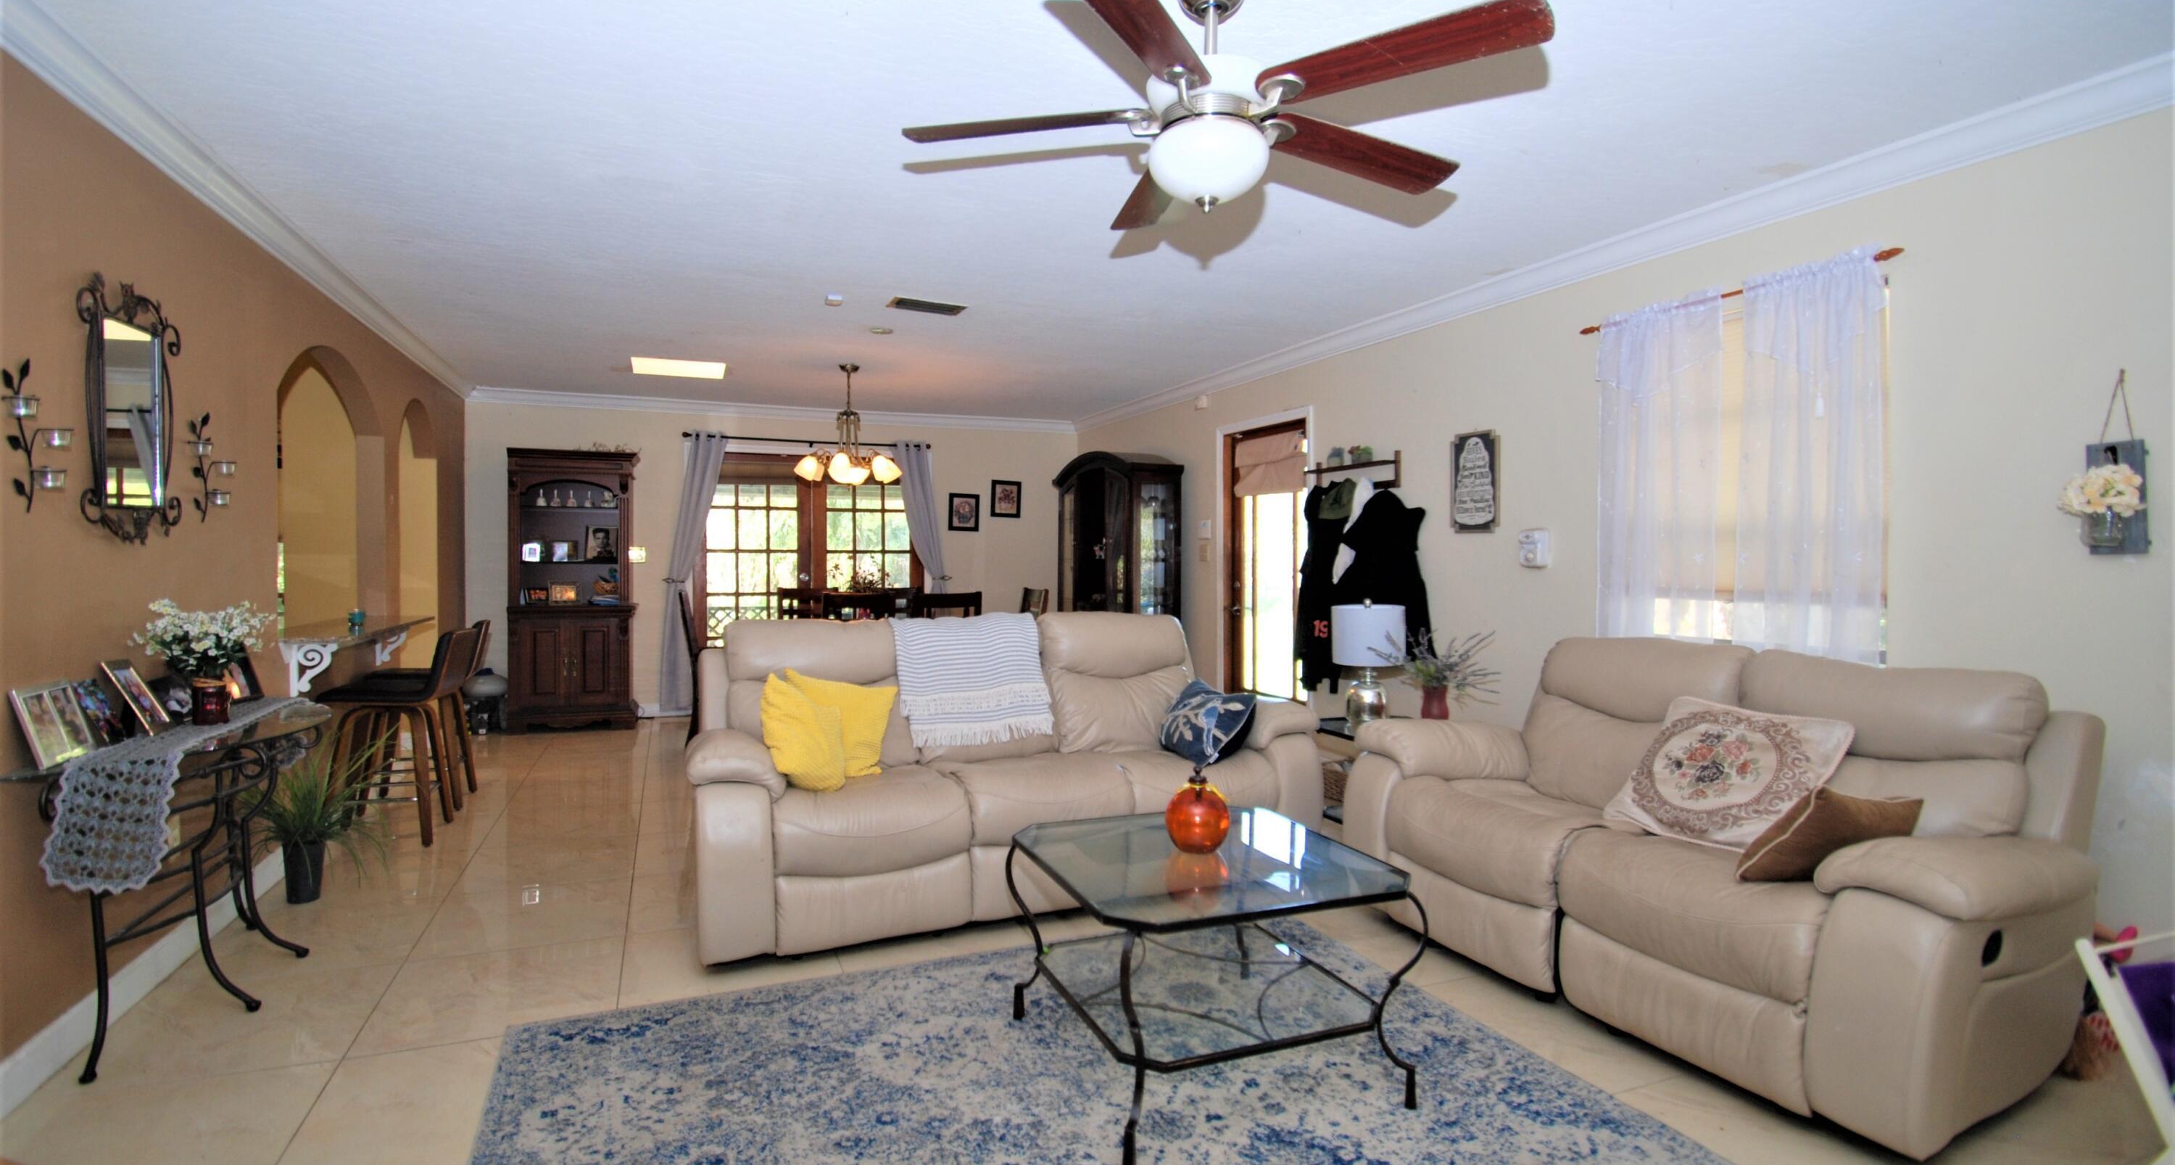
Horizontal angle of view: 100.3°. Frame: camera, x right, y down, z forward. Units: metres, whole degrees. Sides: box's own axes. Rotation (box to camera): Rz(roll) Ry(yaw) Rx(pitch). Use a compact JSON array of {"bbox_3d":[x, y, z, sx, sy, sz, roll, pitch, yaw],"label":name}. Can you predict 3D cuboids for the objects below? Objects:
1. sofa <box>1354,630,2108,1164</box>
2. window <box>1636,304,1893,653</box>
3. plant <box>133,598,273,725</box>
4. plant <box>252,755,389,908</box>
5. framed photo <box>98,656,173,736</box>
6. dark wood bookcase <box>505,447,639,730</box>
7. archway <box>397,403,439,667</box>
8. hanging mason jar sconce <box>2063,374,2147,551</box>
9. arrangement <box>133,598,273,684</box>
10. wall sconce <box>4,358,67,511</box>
[{"bbox_3d":[1.664,0.683,2.713,0.870,0.965,1.690,0,2,-25],"label":"sofa"},{"bbox_3d":[2.115,-0.306,2.892,0.080,1.100,0.760,0,2,-25],"label":"window"},{"bbox_3d":[-2.407,0.217,2.474,0.290,0.345,0.290,0,2,-25],"label":"plant"},{"bbox_3d":[-2.675,0.860,3.189,0.380,0.510,0.380,0,2,-25],"label":"plant"},{"bbox_3d":[-2.583,0.311,2.464,0.025,0.220,0.180,-27,15,-28],"label":"framed photo"},{"bbox_3d":[-3.611,0.064,6.411,0.800,1.947,0.400,0,2,-25],"label":"dark wood bookcase"},{"bbox_3d":[-3.992,0.008,5.327,0.150,2.140,0.850,-1,2,-24],"label":"archway"},{"bbox_3d":[2.655,-0.315,2.374,0.145,0.490,0.150,-1,2,-25],"label":"hanging mason jar sconce"},{"bbox_3d":[-2.406,0.164,2.473,0.290,0.240,0.290,0,2,-25],"label":"arrangement"},{"bbox_3d":[-2.247,-0.317,1.941,0.100,0.335,0.170,0,2,-25],"label":"wall sconce"}]

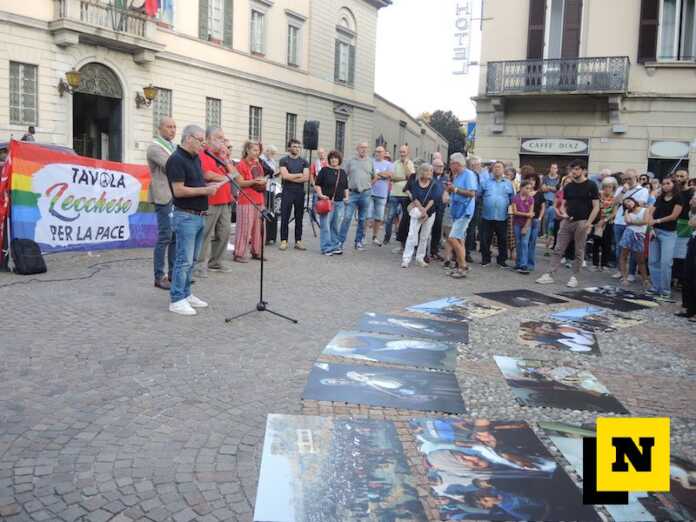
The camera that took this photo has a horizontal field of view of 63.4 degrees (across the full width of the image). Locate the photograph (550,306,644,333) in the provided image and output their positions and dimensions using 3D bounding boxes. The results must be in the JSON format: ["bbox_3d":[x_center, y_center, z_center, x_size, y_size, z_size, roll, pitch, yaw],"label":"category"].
[{"bbox_3d":[2.693,0.602,5.997,0.960,0.010,0.690,-5,13,-43],"label":"photograph"}]

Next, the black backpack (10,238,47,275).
[{"bbox_3d":[-3.717,-0.082,6.610,0.350,0.400,0.220,-2,11,-30],"label":"black backpack"}]

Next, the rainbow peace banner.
[{"bbox_3d":[-3.571,-0.812,7.846,0.060,1.370,2.050,11,12,40],"label":"rainbow peace banner"}]

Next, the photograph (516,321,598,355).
[{"bbox_3d":[1.937,0.686,5.197,0.690,0.010,0.900,6,10,18],"label":"photograph"}]

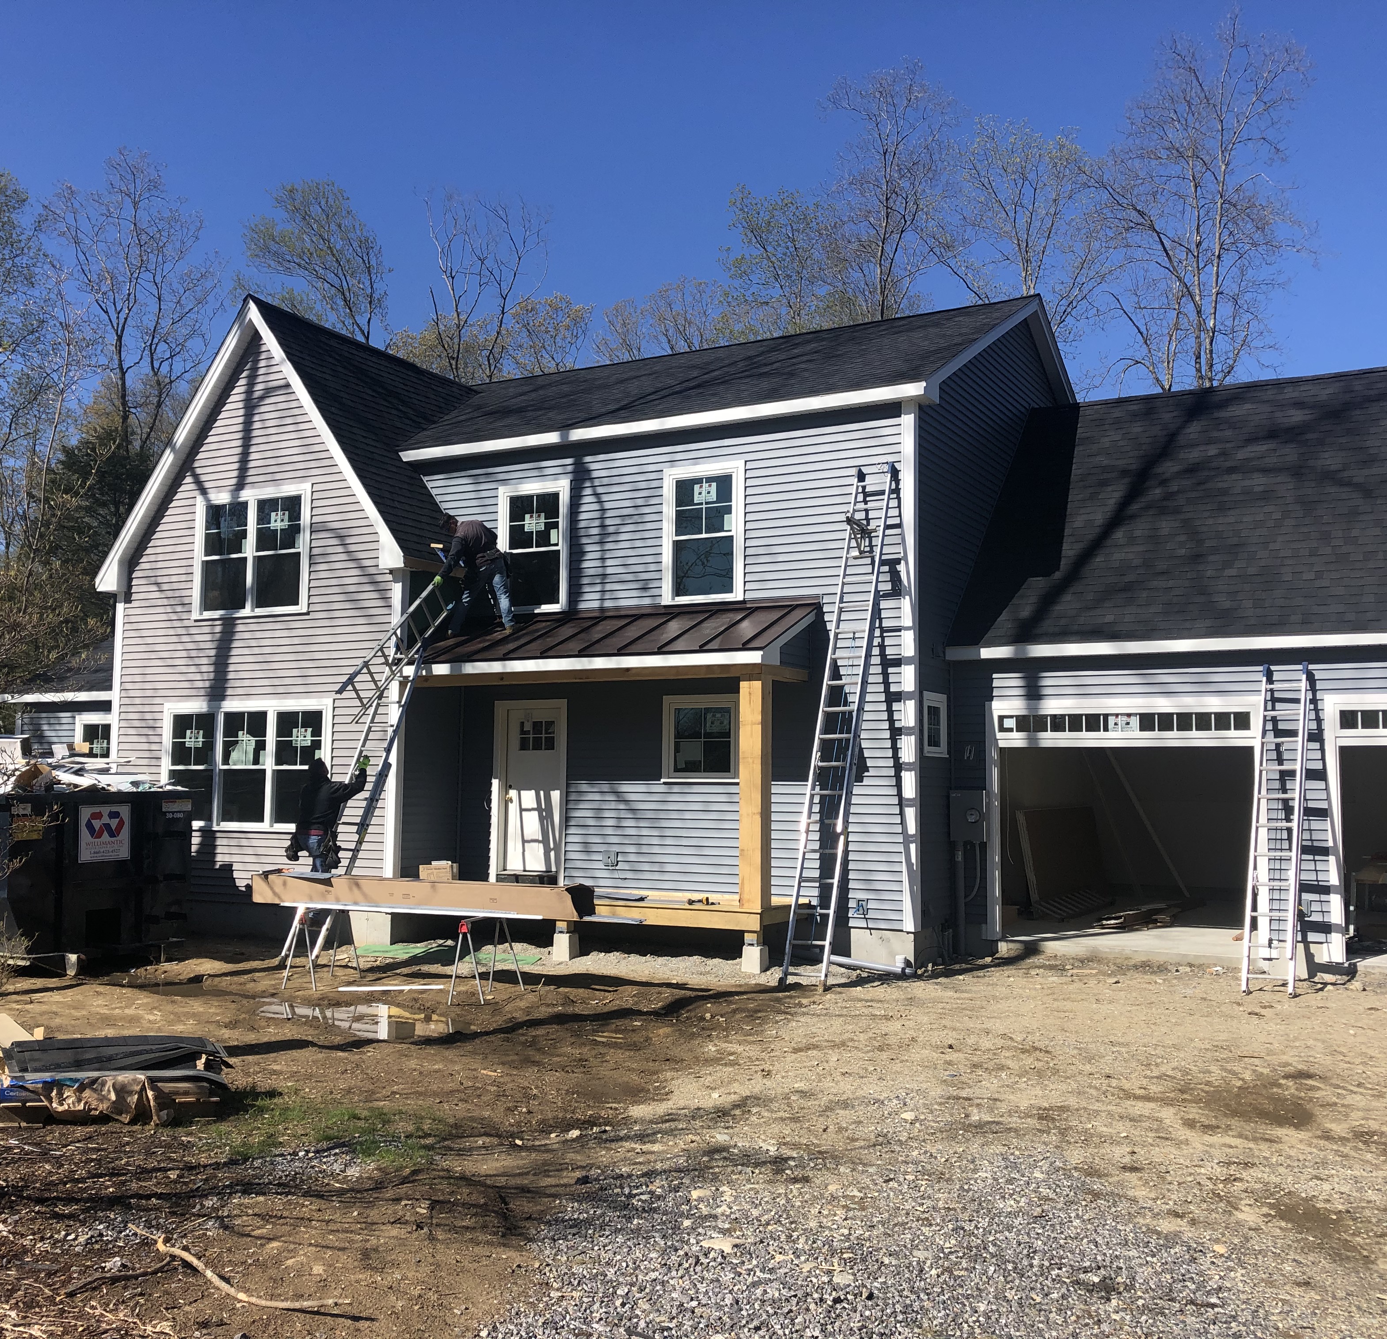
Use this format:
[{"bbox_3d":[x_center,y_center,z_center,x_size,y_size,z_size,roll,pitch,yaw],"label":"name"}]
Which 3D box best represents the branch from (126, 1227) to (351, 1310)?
[{"bbox_3d":[-1.675,2.030,4.945,1.417,0.100,0.224,-4,-7,41],"label":"branch"}]

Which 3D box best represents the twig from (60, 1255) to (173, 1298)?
[{"bbox_3d":[-1.953,2.050,4.896,0.085,0.060,0.426,-4,-7,42],"label":"twig"}]

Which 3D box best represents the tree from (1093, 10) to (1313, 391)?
[{"bbox_3d":[13.653,-6.273,38.340,6.000,23.564,6.000,-1,-5,20],"label":"tree"}]

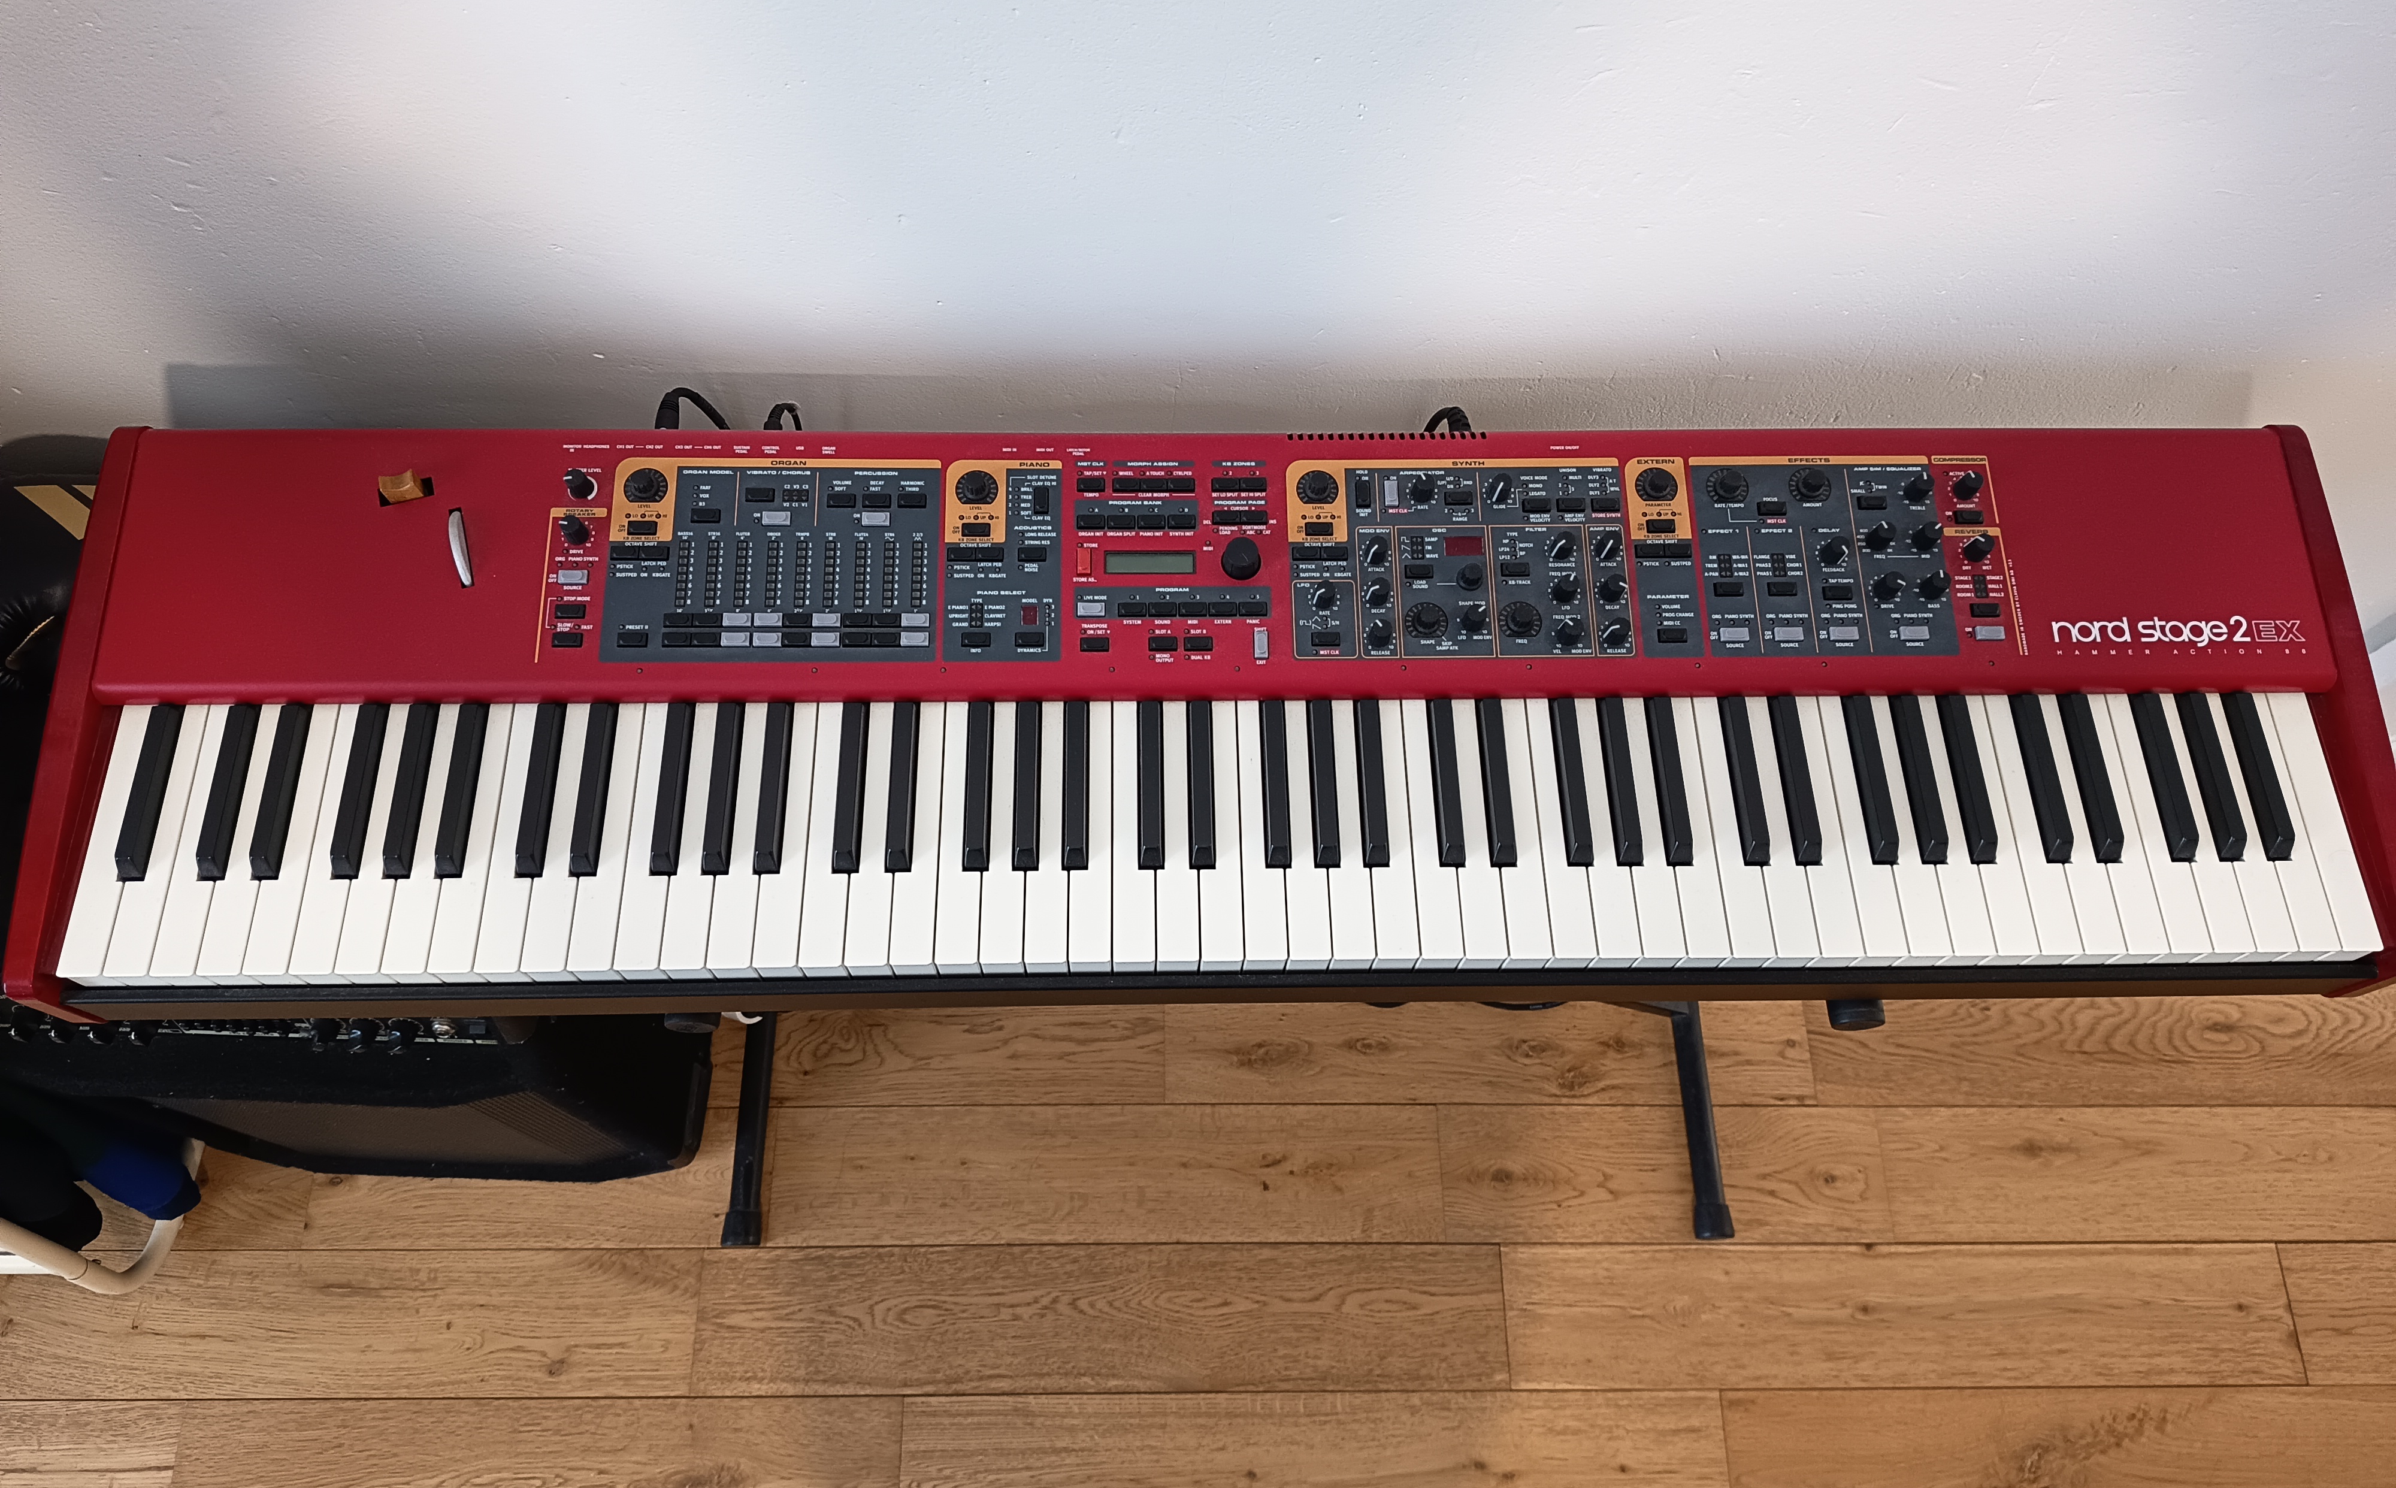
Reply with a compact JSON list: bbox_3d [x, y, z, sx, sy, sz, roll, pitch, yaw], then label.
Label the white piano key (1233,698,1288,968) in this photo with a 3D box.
[{"bbox_3d":[0.034,0.050,0.915,0.023,0.021,0.151,0,67,-2],"label":"white piano key"}]

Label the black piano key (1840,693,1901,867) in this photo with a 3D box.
[{"bbox_3d":[0.373,0.018,0.917,0.013,0.013,0.098,0,67,-2],"label":"black piano key"}]

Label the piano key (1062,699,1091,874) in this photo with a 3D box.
[{"bbox_3d":[-0.066,0.021,0.902,0.013,0.013,0.098,0,67,-2],"label":"piano key"}]

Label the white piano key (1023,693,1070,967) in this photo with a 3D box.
[{"bbox_3d":[-0.082,0.050,0.906,0.023,0.021,0.150,0,67,-2],"label":"white piano key"}]

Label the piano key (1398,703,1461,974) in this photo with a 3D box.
[{"bbox_3d":[0.128,0.049,0.918,0.023,0.021,0.151,0,67,-2],"label":"piano key"}]

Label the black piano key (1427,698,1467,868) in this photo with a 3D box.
[{"bbox_3d":[0.138,0.020,0.914,0.013,0.013,0.099,0,67,-2],"label":"black piano key"}]

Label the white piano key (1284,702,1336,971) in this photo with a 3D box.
[{"bbox_3d":[0.059,0.049,0.916,0.023,0.022,0.150,0,67,-2],"label":"white piano key"}]

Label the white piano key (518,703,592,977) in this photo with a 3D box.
[{"bbox_3d":[-0.340,0.052,0.899,0.023,0.021,0.151,0,67,-2],"label":"white piano key"}]

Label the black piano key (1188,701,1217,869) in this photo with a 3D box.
[{"bbox_3d":[0.002,0.021,0.915,0.013,0.013,0.096,0,67,-2],"label":"black piano key"}]

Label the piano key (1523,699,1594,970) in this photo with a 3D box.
[{"bbox_3d":[0.198,0.048,0.915,0.023,0.020,0.151,0,67,-2],"label":"piano key"}]

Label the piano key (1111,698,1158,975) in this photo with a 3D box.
[{"bbox_3d":[-0.035,0.049,0.919,0.023,0.021,0.151,0,67,-2],"label":"piano key"}]

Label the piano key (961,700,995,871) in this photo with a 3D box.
[{"bbox_3d":[-0.119,0.021,0.901,0.013,0.013,0.098,0,67,-2],"label":"piano key"}]

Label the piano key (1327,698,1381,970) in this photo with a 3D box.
[{"bbox_3d":[0.082,0.049,0.922,0.023,0.021,0.151,0,67,-2],"label":"piano key"}]

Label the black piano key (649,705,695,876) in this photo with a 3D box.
[{"bbox_3d":[-0.284,0.022,0.895,0.013,0.013,0.098,0,67,-2],"label":"black piano key"}]

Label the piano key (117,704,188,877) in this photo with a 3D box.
[{"bbox_3d":[-0.569,0.026,0.897,0.013,0.013,0.096,0,67,-2],"label":"piano key"}]

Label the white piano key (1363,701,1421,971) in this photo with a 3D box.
[{"bbox_3d":[0.106,0.048,0.923,0.023,0.021,0.151,0,67,-2],"label":"white piano key"}]

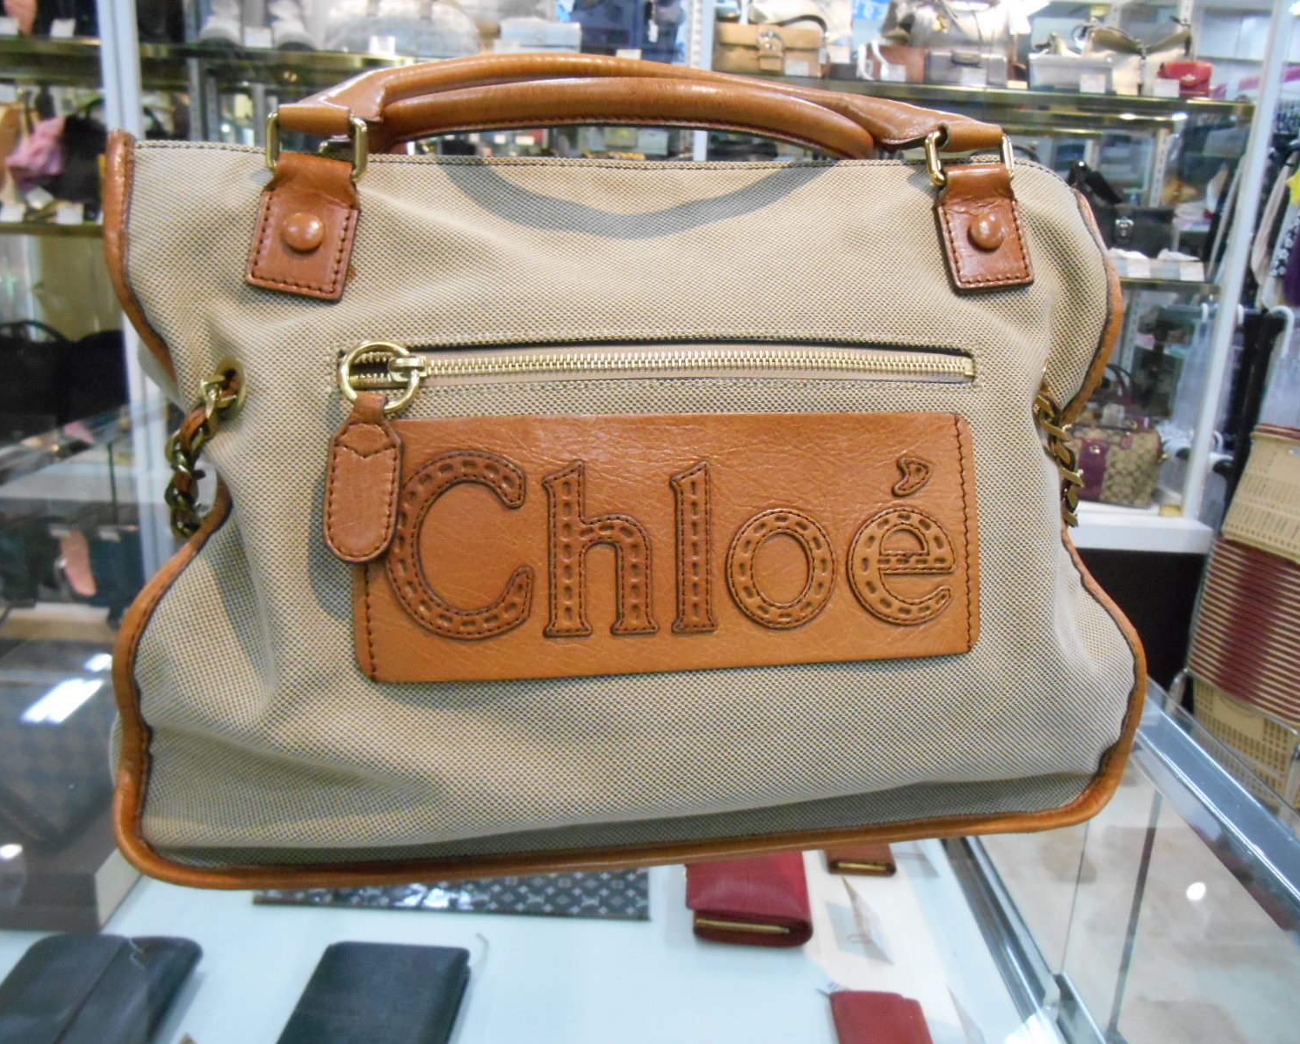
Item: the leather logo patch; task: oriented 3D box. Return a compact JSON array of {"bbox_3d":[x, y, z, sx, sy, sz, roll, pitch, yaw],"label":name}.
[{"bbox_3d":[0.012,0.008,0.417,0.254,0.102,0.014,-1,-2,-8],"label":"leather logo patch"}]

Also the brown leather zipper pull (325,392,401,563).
[{"bbox_3d":[-0.101,-0.016,0.371,0.025,0.060,0.008,5,3,2],"label":"brown leather zipper pull"}]

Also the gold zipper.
[{"bbox_3d":[0.008,-0.059,0.423,0.260,0.030,0.016,-1,-2,-8],"label":"gold zipper"}]

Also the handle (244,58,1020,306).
[{"bbox_3d":[-0.003,-0.145,0.440,0.312,0.106,0.072,-1,7,-8],"label":"handle"}]

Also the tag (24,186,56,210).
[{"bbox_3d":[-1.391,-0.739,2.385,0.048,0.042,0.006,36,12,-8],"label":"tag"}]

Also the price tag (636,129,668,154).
[{"bbox_3d":[0.006,-0.866,2.377,0.074,0.061,0.008,2,15,0],"label":"price tag"}]

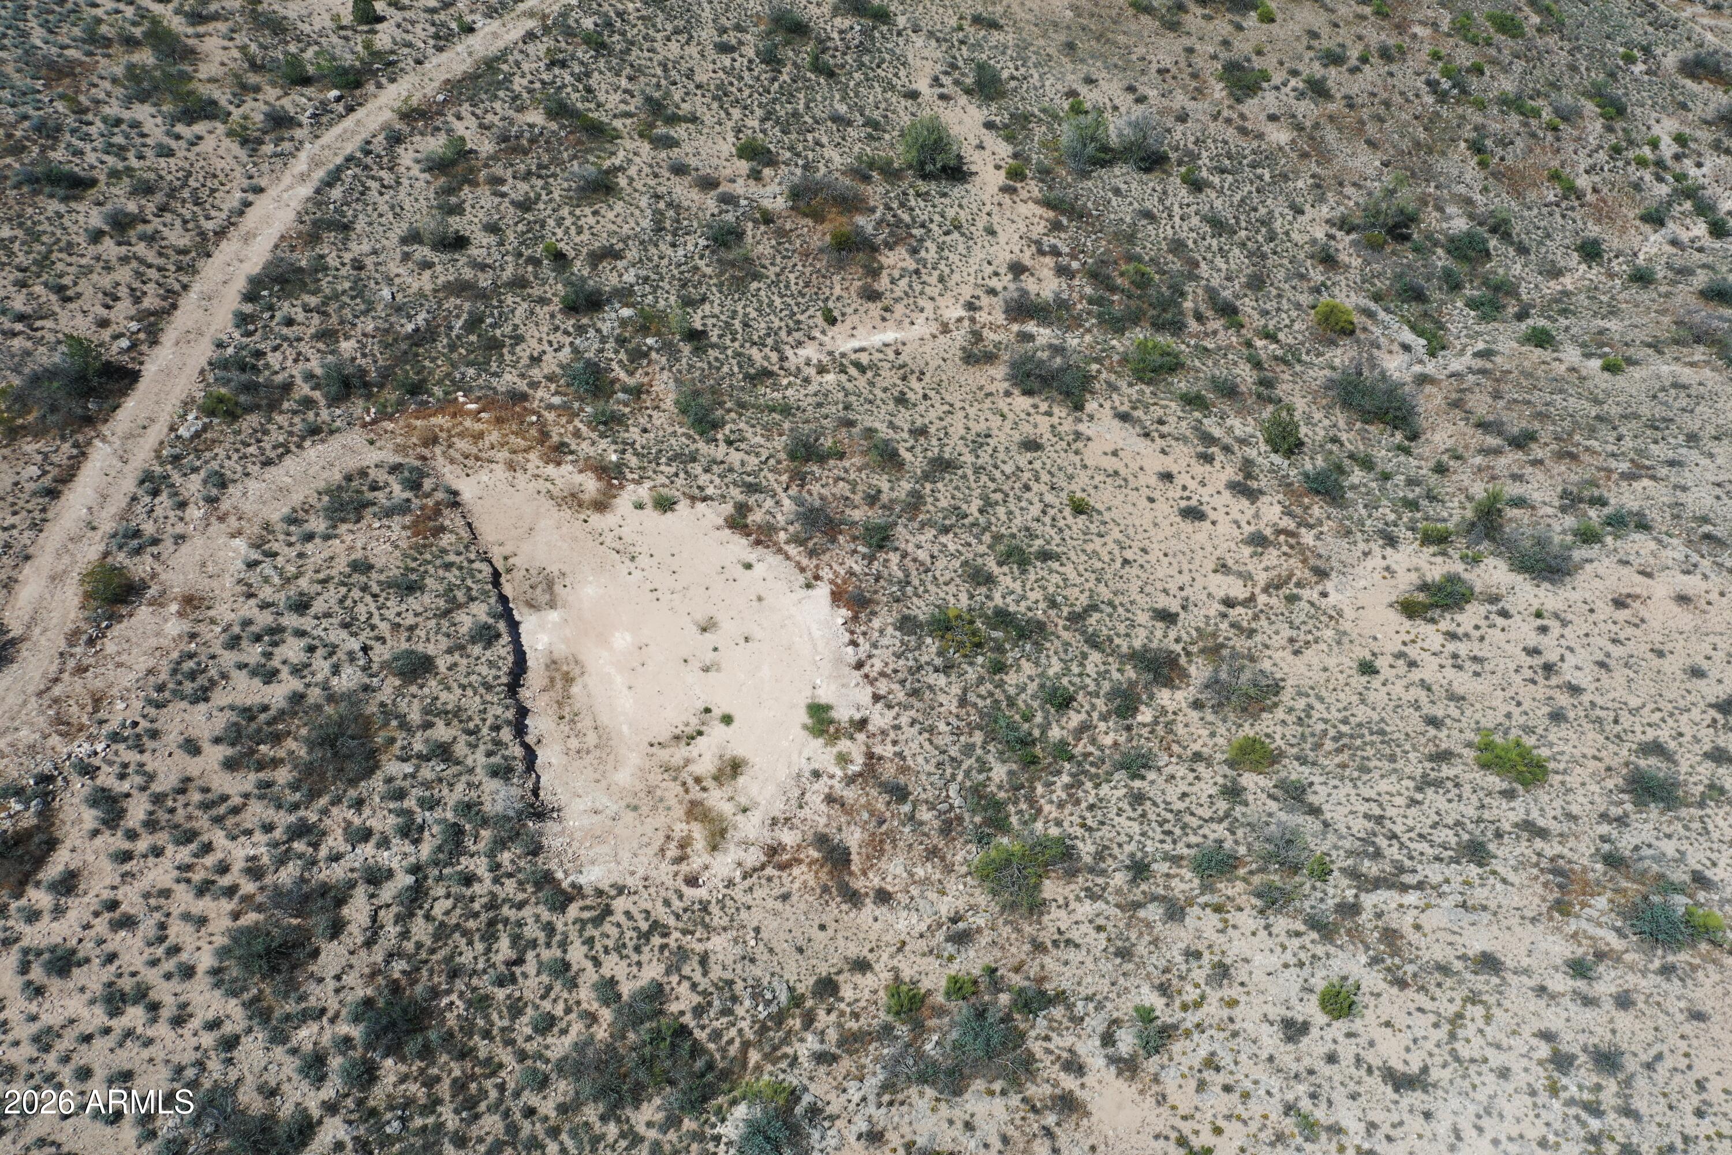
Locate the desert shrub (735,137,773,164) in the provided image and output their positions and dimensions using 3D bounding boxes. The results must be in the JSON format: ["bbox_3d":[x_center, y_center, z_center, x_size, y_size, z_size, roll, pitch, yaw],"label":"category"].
[{"bbox_3d":[-6.820,-25.790,81.350,2.280,1.420,2.170,-4,46,-4],"label":"desert shrub"}]

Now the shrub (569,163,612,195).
[{"bbox_3d":[-15.184,-21.946,74.281,2.340,1.450,2.340,0,46,0],"label":"shrub"}]

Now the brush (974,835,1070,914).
[{"bbox_3d":[5.036,9.634,43.977,3.136,1.923,2.509,8,44,8],"label":"brush"}]

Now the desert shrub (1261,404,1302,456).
[{"bbox_3d":[18.891,-6.710,61.258,1.908,2.259,1.812,15,45,15],"label":"desert shrub"}]

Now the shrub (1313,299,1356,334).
[{"bbox_3d":[25.590,-14.220,73.510,2.290,1.730,2.290,18,51,15],"label":"shrub"}]

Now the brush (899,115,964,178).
[{"bbox_3d":[4.090,-26.560,83.120,3.750,3.500,3.700,2,49,2],"label":"brush"}]

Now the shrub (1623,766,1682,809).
[{"bbox_3d":[28.470,7.590,48.740,1.990,1.150,1.890,35,55,30],"label":"shrub"}]

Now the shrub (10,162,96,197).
[{"bbox_3d":[-47.714,-23.291,78.968,5.235,2.356,3.665,-24,48,-23],"label":"shrub"}]

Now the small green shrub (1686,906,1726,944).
[{"bbox_3d":[26.868,11.090,43.106,1.169,0.982,1.299,-31,51,-29],"label":"small green shrub"}]

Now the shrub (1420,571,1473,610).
[{"bbox_3d":[23.990,0.530,55.620,2.140,1.230,2.030,24,50,22],"label":"shrub"}]

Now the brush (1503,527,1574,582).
[{"bbox_3d":[27.786,-0.950,55.601,2.904,1.550,2.614,25,48,24],"label":"brush"}]

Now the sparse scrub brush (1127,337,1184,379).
[{"bbox_3d":[13.547,-10.228,63.021,2.670,1.650,2.430,0,46,0],"label":"sparse scrub brush"}]

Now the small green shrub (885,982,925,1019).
[{"bbox_3d":[1.209,13.010,41.496,1.180,0.890,1.130,0,46,0],"label":"small green shrub"}]

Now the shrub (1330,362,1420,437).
[{"bbox_3d":[22.797,-8.017,60.439,3.930,2.360,3.930,0,46,0],"label":"shrub"}]

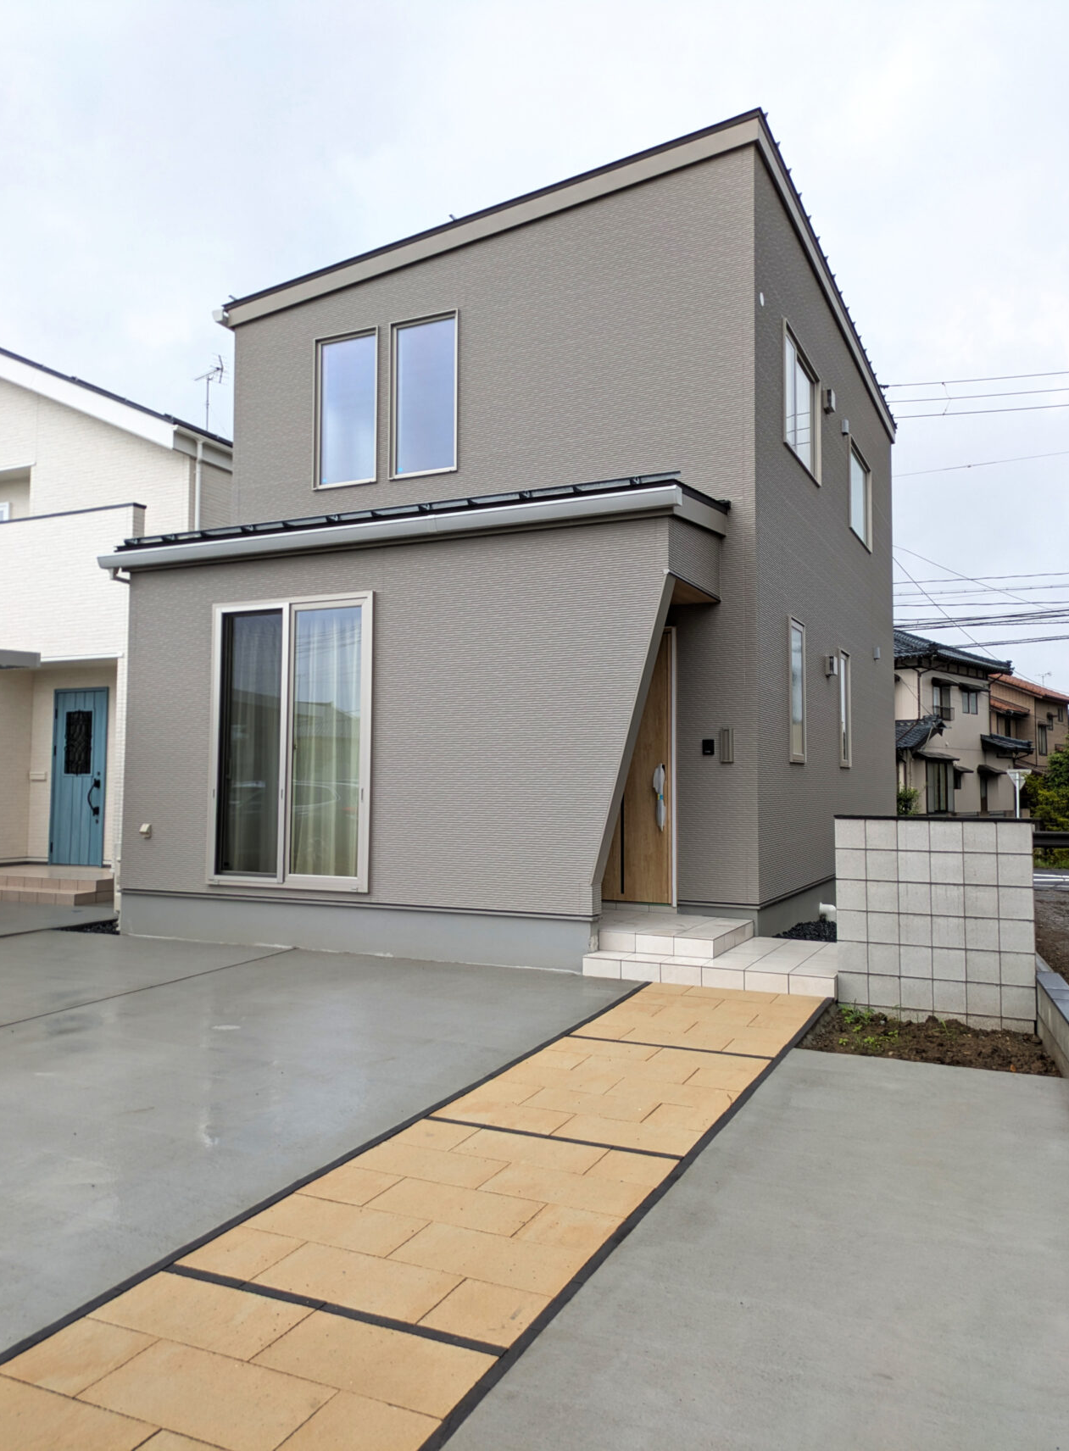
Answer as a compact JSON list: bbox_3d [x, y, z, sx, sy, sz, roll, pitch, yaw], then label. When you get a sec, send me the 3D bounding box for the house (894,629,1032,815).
[{"bbox_3d":[14.800,0.028,43.498,8.800,7.600,8.500,3,-4,-43],"label":"house"}]

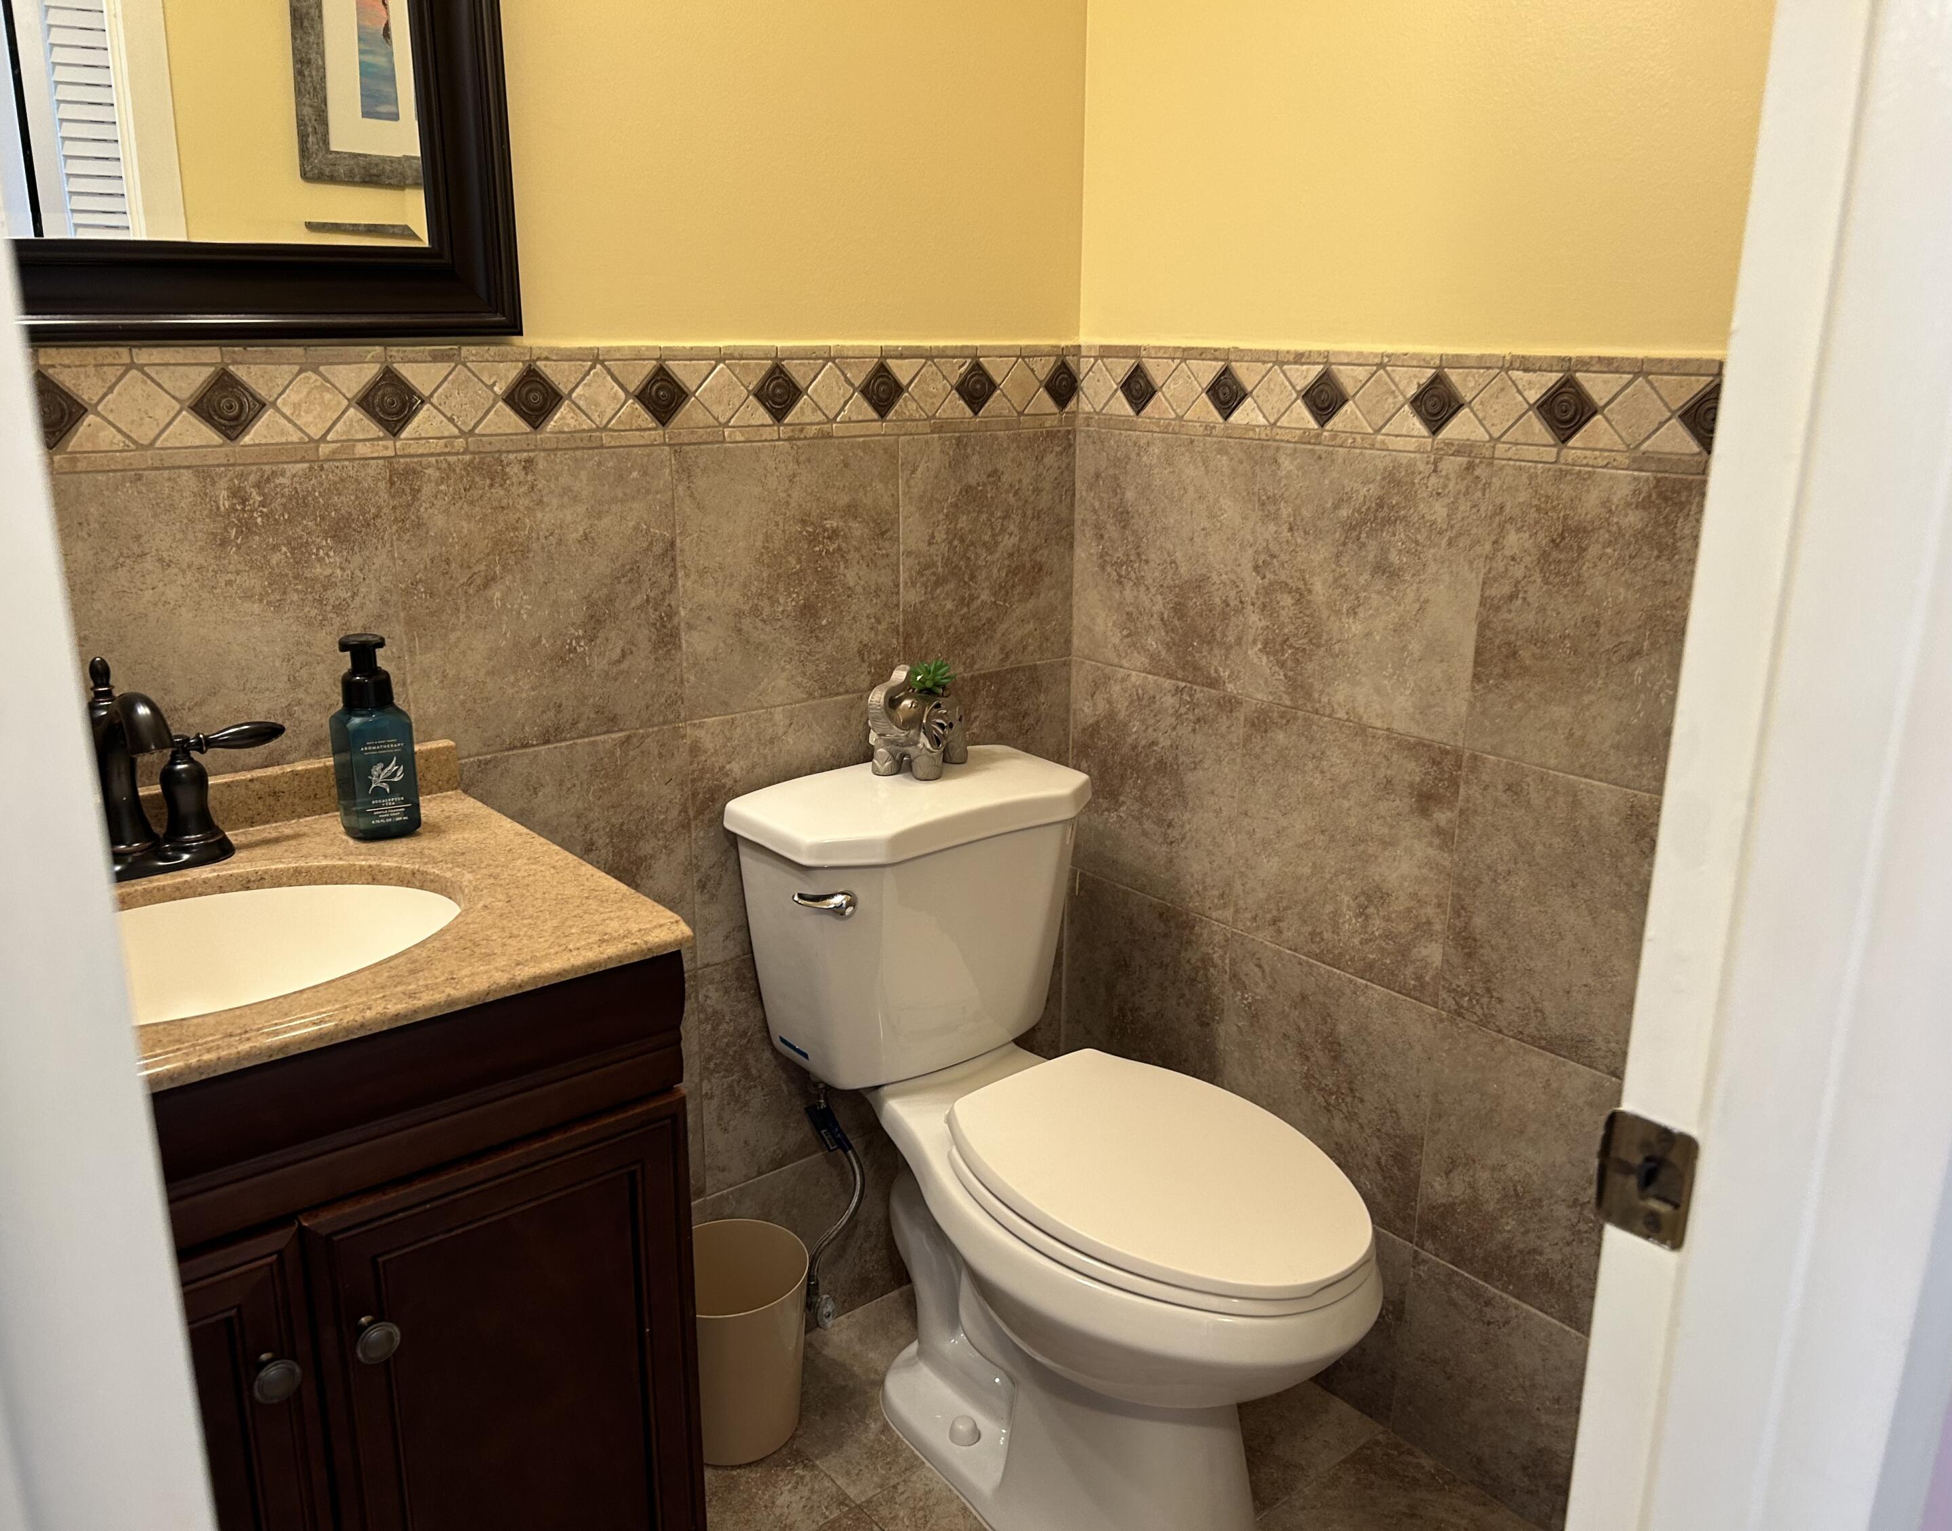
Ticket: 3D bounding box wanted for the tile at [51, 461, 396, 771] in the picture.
[{"bbox_3d":[-0.689,-0.122,1.432,0.305,0.305,0.010,-12,20,-38],"label":"tile"}]

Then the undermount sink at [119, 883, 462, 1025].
[{"bbox_3d":[-0.609,0.221,1.216,0.430,0.140,0.320,-12,20,-38],"label":"undermount sink"}]

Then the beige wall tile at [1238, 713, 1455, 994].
[{"bbox_3d":[0.429,0.097,1.806,0.010,0.301,0.307,-12,20,-38],"label":"beige wall tile"}]

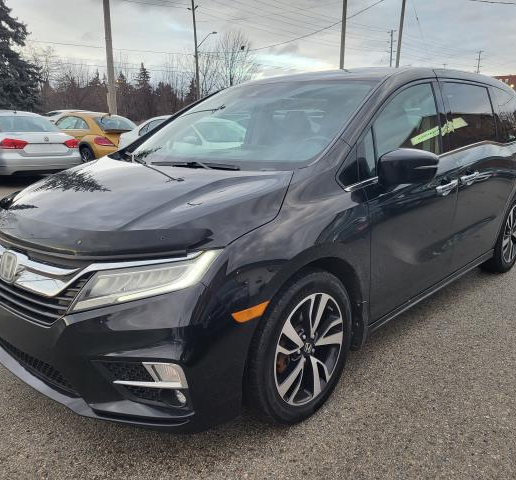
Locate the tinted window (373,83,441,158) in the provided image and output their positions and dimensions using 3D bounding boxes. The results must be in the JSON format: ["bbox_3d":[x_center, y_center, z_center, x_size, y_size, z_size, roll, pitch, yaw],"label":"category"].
[{"bbox_3d":[0.857,-0.673,2.783,0.070,0.510,0.900,-10,4,45],"label":"tinted window"}]

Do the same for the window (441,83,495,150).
[{"bbox_3d":[1.508,-0.877,3.459,0.070,0.480,1.020,-10,4,45],"label":"window"}]

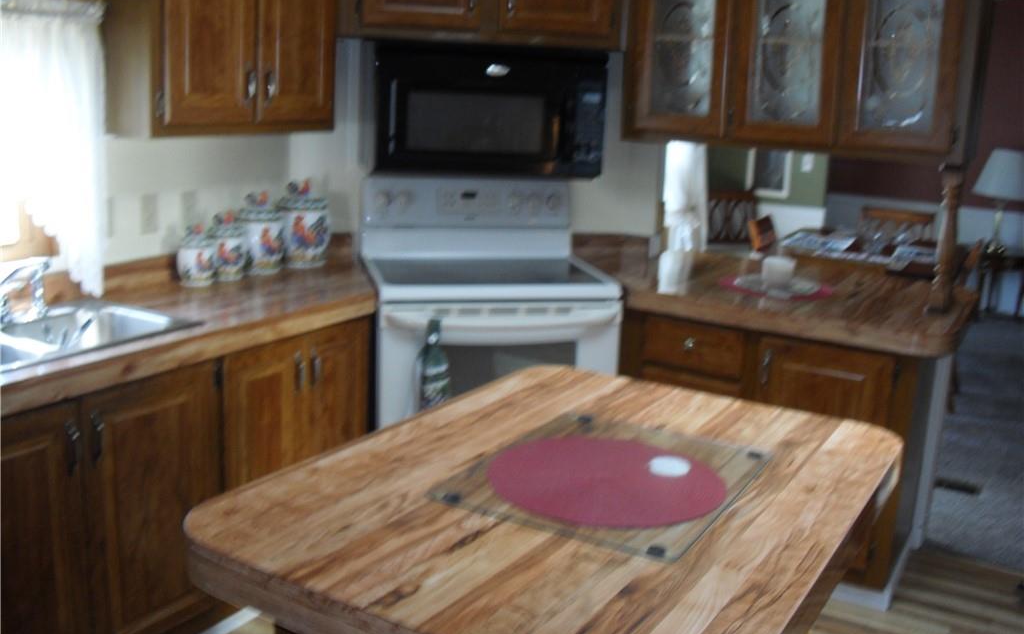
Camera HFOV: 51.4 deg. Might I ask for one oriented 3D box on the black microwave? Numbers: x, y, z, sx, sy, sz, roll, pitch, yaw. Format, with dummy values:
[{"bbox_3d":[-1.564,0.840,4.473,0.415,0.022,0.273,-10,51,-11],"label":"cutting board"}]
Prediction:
[{"bbox_3d":[-0.106,-0.704,3.608,0.757,0.410,0.400,-1,14,-15],"label":"black microwave"}]

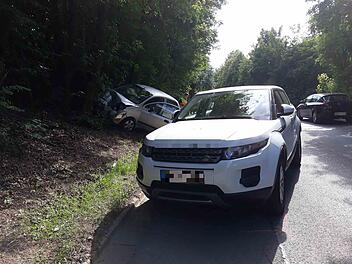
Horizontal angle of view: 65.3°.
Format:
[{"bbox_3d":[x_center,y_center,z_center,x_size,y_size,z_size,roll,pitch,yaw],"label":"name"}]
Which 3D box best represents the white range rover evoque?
[{"bbox_3d":[1.040,0.016,4.800,1.970,1.640,4.370,1,6,27],"label":"white range rover evoque"}]

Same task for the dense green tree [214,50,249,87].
[{"bbox_3d":[7.070,-6.300,35.000,5.200,8.300,5.200,0,6,11],"label":"dense green tree"}]

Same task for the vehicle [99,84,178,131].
[{"bbox_3d":[-1.280,-0.970,10.550,1.660,1.440,3.650,31,20,34],"label":"vehicle"}]

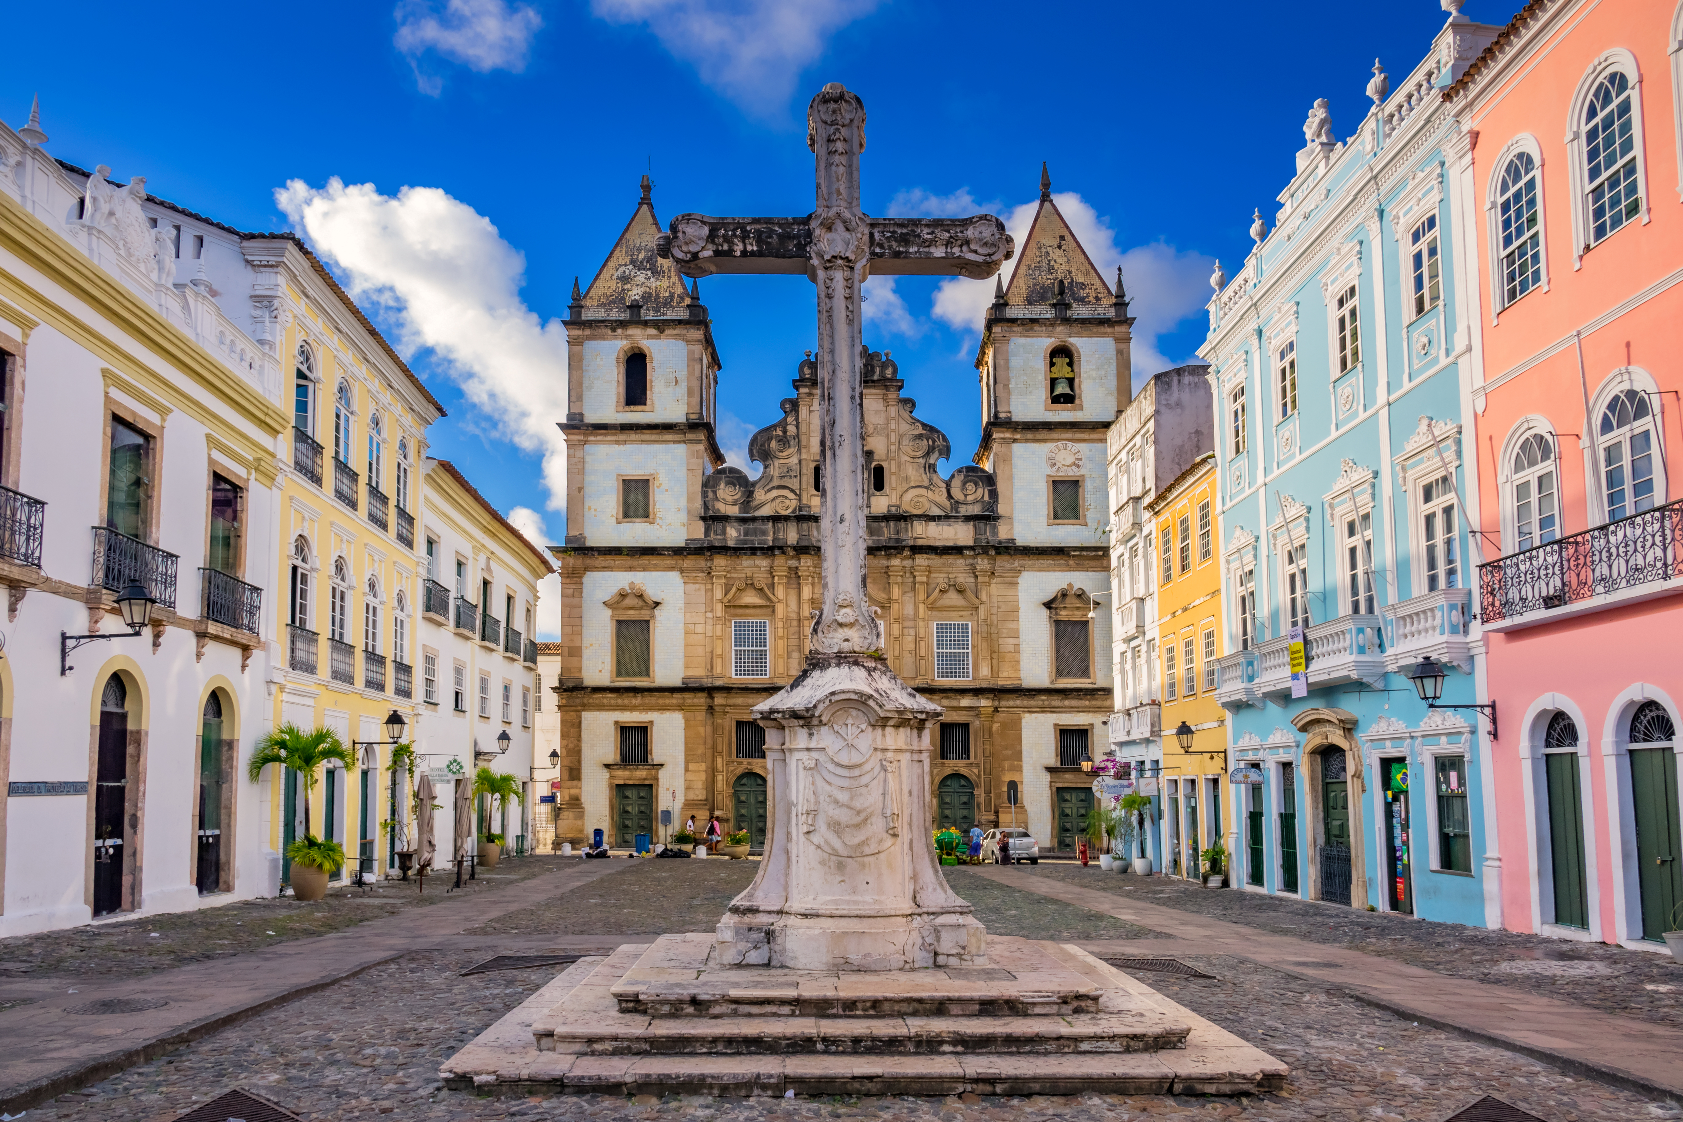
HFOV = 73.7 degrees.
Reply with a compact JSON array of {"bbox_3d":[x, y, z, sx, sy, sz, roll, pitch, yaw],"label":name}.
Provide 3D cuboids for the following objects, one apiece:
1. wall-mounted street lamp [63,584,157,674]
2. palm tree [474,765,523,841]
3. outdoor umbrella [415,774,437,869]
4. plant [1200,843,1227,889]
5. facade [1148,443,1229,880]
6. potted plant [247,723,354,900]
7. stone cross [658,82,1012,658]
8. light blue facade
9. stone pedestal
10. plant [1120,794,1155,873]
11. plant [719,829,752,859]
[{"bbox_3d":[-10.302,0.960,15.749,1.300,1.330,0.580,0,-11,-2],"label":"wall-mounted street lamp"},{"bbox_3d":[-11.457,8.052,37.228,1.500,2.300,1.500,0,-11,-2],"label":"palm tree"},{"bbox_3d":[-8.800,5.571,23.641,0.450,2.150,0.450,0,-11,-2],"label":"outdoor umbrella"},{"bbox_3d":[8.109,6.593,24.400,0.600,1.020,0.600,0,-11,-2],"label":"plant"},{"bbox_3d":[10.002,3.000,28.183,3.000,9.800,4.800,0,-11,-2],"label":"facade"},{"bbox_3d":[-10.021,4.638,20.823,1.800,3.100,1.800,0,-11,-2],"label":"potted plant"},{"bbox_3d":[0.009,-1.799,9.777,3.050,5.100,0.550,0,-11,-2],"label":"stone cross"},{"bbox_3d":[12.366,-0.754,21.492,7.000,14.200,10.000,0,-11,-2],"label":"light blue facade"},{"bbox_3d":[0.058,1.992,8.992,2.000,2.320,1.600,0,-11,-2],"label":"stone pedestal"},{"bbox_3d":[7.930,7.331,30.065,0.900,2.150,0.900,0,-11,-2],"label":"plant"},{"bbox_3d":[-4.674,12.619,49.834,1.300,1.330,1.250,0,-11,-2],"label":"plant"}]

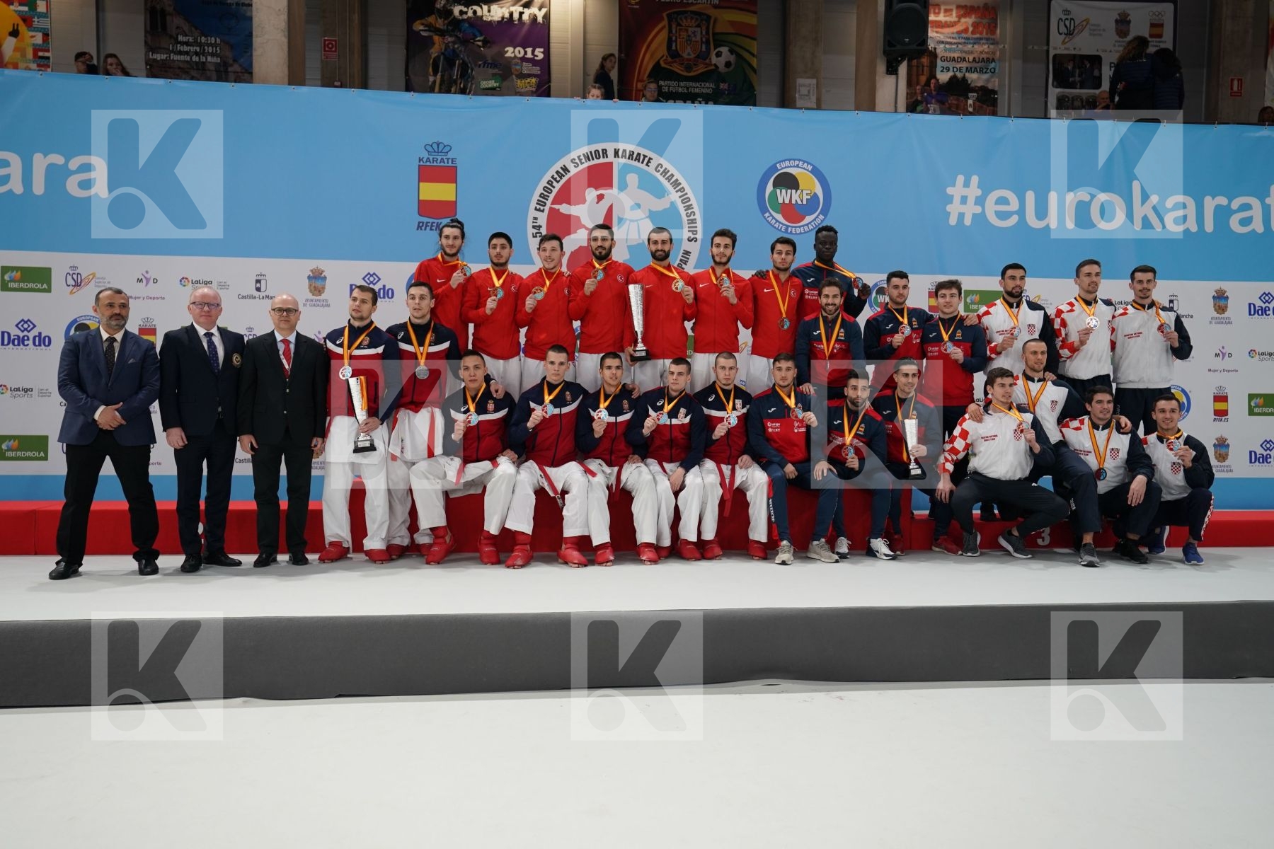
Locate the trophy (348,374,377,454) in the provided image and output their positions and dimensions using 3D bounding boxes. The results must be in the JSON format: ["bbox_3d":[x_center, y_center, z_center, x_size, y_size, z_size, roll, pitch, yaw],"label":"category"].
[{"bbox_3d":[-1.785,-0.068,6.450,0.145,0.505,0.140,-7,3,-12],"label":"trophy"}]

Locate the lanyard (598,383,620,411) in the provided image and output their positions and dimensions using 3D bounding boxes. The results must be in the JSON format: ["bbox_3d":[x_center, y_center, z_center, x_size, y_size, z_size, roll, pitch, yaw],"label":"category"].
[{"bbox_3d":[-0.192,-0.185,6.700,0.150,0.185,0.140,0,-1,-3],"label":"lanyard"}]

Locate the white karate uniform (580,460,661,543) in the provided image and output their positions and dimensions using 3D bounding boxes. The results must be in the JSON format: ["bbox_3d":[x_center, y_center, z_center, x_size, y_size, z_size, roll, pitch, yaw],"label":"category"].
[{"bbox_3d":[-0.111,0.503,6.680,0.510,0.550,0.520,1,2,-3],"label":"white karate uniform"}]

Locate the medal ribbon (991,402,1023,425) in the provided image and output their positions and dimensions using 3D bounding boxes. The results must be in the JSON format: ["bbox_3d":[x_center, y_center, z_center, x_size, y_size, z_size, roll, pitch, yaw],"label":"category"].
[{"bbox_3d":[2.571,-0.080,6.880,0.220,0.170,0.130,1,2,6],"label":"medal ribbon"}]

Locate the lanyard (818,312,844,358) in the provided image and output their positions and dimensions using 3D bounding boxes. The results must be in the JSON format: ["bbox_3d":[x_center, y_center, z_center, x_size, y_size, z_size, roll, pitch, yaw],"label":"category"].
[{"bbox_3d":[1.420,-0.656,7.250,0.180,0.335,0.130,1,2,10],"label":"lanyard"}]

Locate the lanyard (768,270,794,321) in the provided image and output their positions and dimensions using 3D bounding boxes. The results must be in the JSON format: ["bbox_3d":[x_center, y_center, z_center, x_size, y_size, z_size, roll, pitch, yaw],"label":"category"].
[{"bbox_3d":[1.049,-0.919,7.200,0.185,0.380,0.130,1,2,0],"label":"lanyard"}]

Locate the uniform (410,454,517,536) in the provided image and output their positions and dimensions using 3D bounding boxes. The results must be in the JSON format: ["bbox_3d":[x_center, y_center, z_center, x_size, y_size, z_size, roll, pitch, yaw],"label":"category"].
[{"bbox_3d":[-1.192,0.475,6.800,0.700,0.530,0.540,0,3,-7],"label":"uniform"}]

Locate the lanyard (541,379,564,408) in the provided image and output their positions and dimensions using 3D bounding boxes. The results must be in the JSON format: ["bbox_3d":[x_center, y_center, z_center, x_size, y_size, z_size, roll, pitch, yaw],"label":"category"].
[{"bbox_3d":[-0.581,-0.213,6.850,0.150,0.200,0.130,0,2,-6],"label":"lanyard"}]

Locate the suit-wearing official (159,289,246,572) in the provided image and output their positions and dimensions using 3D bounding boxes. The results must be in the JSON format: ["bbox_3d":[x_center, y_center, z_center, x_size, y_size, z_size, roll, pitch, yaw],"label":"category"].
[{"bbox_3d":[-2.769,0.029,6.330,0.520,1.760,0.350,0,3,-24],"label":"suit-wearing official"}]

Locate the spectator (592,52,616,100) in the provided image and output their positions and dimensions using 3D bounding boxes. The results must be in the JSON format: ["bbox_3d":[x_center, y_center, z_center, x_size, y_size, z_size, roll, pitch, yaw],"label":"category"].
[{"bbox_3d":[-0.346,-3.037,10.331,0.300,1.650,0.420,2,2,22],"label":"spectator"}]

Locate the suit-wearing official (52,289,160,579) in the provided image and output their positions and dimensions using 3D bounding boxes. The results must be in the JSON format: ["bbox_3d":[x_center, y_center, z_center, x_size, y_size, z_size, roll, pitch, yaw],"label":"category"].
[{"bbox_3d":[-3.204,0.031,6.014,0.610,1.720,0.400,0,2,-22],"label":"suit-wearing official"}]

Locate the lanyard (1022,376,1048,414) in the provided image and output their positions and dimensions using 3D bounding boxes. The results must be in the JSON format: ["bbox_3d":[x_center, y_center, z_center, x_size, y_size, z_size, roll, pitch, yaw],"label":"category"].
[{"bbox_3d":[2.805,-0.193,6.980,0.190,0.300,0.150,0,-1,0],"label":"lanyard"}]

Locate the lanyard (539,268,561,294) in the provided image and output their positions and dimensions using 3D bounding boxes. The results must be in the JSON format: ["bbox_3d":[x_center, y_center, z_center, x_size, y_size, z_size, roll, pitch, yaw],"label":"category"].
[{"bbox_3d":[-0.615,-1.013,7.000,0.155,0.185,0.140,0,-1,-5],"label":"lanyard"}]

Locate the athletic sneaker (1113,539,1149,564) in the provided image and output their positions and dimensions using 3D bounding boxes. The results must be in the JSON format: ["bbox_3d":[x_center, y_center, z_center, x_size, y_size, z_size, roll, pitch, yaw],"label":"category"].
[{"bbox_3d":[3.333,0.847,6.650,0.110,0.130,0.295,0,-1,-7],"label":"athletic sneaker"}]

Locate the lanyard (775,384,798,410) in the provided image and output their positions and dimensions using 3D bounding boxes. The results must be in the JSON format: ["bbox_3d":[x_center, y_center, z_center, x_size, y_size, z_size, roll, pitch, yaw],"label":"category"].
[{"bbox_3d":[1.016,-0.186,6.740,0.155,0.185,0.130,1,2,0],"label":"lanyard"}]

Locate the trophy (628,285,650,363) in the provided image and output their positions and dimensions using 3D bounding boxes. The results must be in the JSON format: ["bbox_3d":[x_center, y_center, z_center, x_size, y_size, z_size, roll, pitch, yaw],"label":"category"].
[{"bbox_3d":[0.018,-0.742,7.200,0.147,0.560,0.135,-3,2,0],"label":"trophy"}]

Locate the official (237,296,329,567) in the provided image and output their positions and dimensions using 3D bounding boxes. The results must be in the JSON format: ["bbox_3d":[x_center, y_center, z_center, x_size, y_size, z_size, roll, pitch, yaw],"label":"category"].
[{"bbox_3d":[-2.272,0.034,6.405,0.570,1.740,0.340,0,3,-16],"label":"official"}]

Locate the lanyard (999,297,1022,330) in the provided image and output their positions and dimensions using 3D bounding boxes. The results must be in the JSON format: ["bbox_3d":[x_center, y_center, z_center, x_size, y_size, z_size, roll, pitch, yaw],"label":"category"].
[{"bbox_3d":[2.810,-0.835,7.450,0.155,0.240,0.130,1,2,14],"label":"lanyard"}]

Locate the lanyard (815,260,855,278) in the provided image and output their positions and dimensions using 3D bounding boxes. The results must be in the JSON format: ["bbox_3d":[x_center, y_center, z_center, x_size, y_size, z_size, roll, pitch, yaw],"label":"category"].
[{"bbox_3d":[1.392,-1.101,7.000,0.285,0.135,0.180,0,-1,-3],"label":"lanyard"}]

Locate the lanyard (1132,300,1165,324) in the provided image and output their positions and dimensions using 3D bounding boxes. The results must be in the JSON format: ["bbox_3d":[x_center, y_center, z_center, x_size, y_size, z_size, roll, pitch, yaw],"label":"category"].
[{"bbox_3d":[3.898,-0.861,7.550,0.220,0.185,0.130,2,3,20],"label":"lanyard"}]

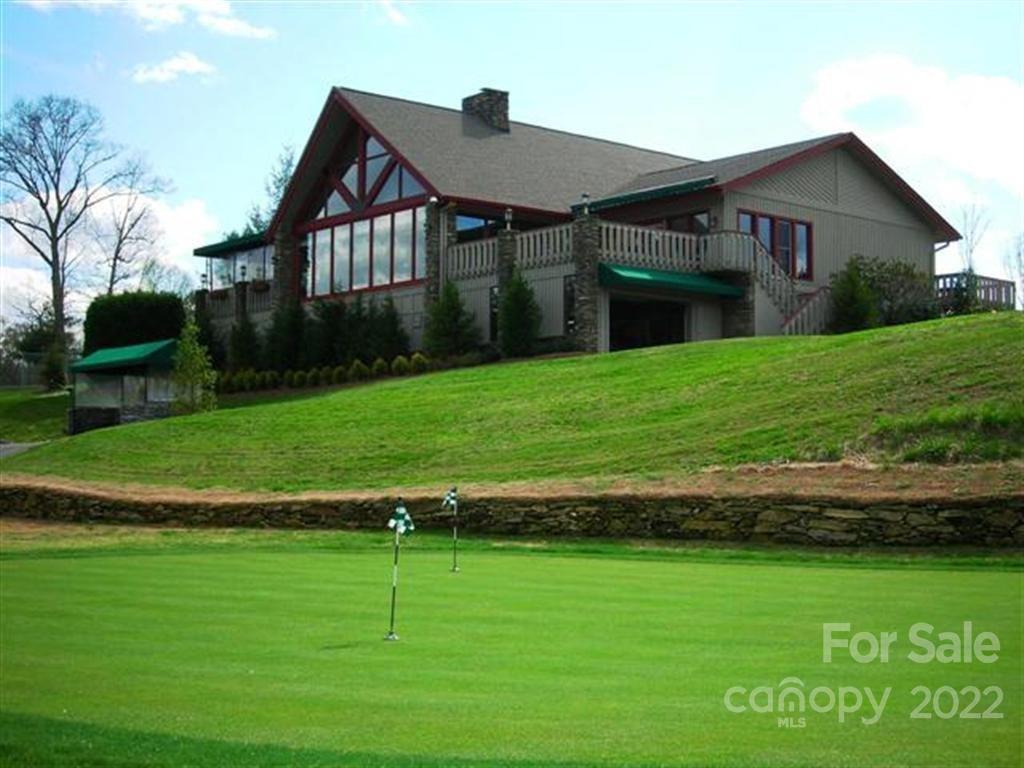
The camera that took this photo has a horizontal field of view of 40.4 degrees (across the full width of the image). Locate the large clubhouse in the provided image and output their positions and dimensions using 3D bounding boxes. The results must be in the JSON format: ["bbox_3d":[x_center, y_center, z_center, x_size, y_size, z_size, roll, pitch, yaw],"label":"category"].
[{"bbox_3d":[2.741,-5.835,58.083,23.700,11.700,26.500,3,-4,-39],"label":"large clubhouse"}]

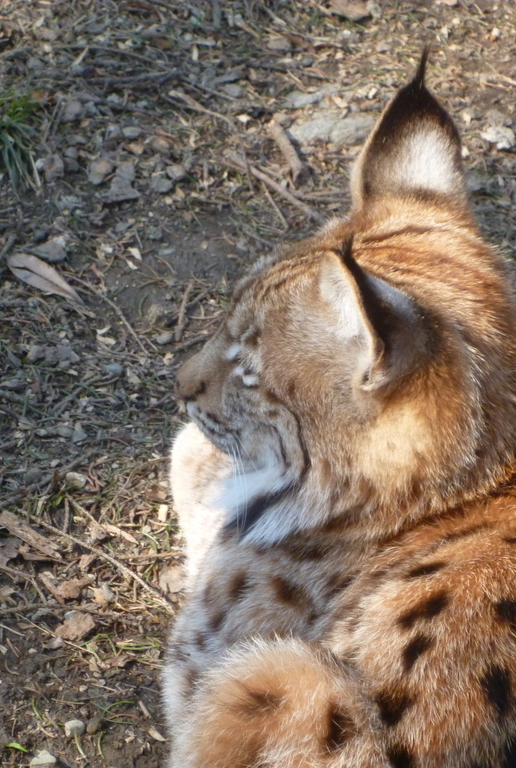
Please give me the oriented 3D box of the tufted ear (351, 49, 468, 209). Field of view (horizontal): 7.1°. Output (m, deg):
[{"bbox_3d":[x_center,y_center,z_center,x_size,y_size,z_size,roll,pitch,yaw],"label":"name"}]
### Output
[{"bbox_3d":[0.104,-0.177,2.870,0.068,0.112,0.045,-1,14,-30],"label":"tufted ear"}]

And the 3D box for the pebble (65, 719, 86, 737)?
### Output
[{"bbox_3d":[-0.132,0.249,3.004,0.016,0.012,0.014,0,42,0],"label":"pebble"}]

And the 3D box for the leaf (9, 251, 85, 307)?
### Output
[{"bbox_3d":[-0.195,-0.096,3.806,0.095,0.015,0.028,31,49,32],"label":"leaf"}]

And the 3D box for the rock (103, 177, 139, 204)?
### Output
[{"bbox_3d":[-0.123,-0.173,3.693,0.031,0.011,0.026,0,43,0],"label":"rock"}]

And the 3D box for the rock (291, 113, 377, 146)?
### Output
[{"bbox_3d":[0.068,-0.231,3.752,0.077,0.014,0.035,0,43,0],"label":"rock"}]

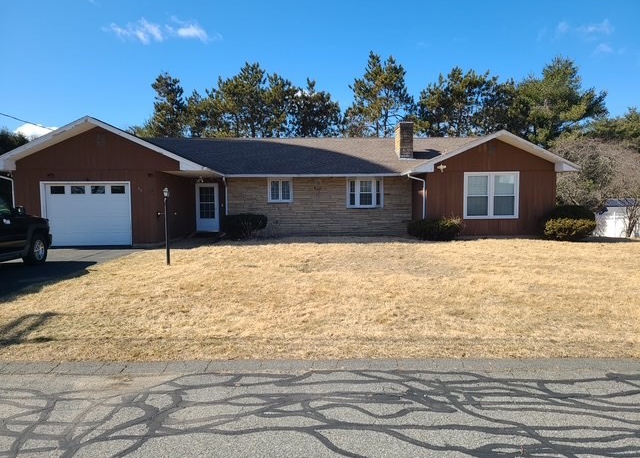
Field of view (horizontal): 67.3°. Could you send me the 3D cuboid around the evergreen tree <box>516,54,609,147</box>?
[{"bbox_3d":[18.451,-6.808,36.694,6.990,12.650,7.000,0,3,0],"label":"evergreen tree"}]

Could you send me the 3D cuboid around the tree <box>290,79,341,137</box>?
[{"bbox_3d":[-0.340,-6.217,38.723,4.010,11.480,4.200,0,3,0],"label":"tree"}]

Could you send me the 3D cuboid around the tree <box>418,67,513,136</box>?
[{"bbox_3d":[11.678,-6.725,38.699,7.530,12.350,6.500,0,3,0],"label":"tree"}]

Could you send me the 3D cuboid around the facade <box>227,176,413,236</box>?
[{"bbox_3d":[-0.006,-1.047,20.927,8.068,2.465,0.300,-1,4,-1],"label":"facade"}]

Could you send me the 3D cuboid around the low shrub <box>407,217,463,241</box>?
[{"bbox_3d":[4.106,-0.008,17.234,2.014,0.773,1.400,-1,4,-1],"label":"low shrub"}]

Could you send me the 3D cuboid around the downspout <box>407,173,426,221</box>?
[{"bbox_3d":[3.717,-0.977,18.472,0.751,2.260,0.200,-1,4,-1],"label":"downspout"}]

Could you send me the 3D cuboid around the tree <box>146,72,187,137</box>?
[{"bbox_3d":[-12.200,-6.659,38.513,3.334,11.702,3.500,-1,4,-1],"label":"tree"}]

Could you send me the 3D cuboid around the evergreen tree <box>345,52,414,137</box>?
[{"bbox_3d":[4.918,-7.776,39.654,5.753,13.449,5.400,-1,4,-1],"label":"evergreen tree"}]

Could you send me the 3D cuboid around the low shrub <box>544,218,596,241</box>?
[{"bbox_3d":[8.247,0.006,16.026,1.710,0.790,1.400,0,3,0],"label":"low shrub"}]

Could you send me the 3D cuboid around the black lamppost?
[{"bbox_3d":[-3.652,-0.059,11.475,0.200,1.857,0.200,-1,4,-1],"label":"black lamppost"}]

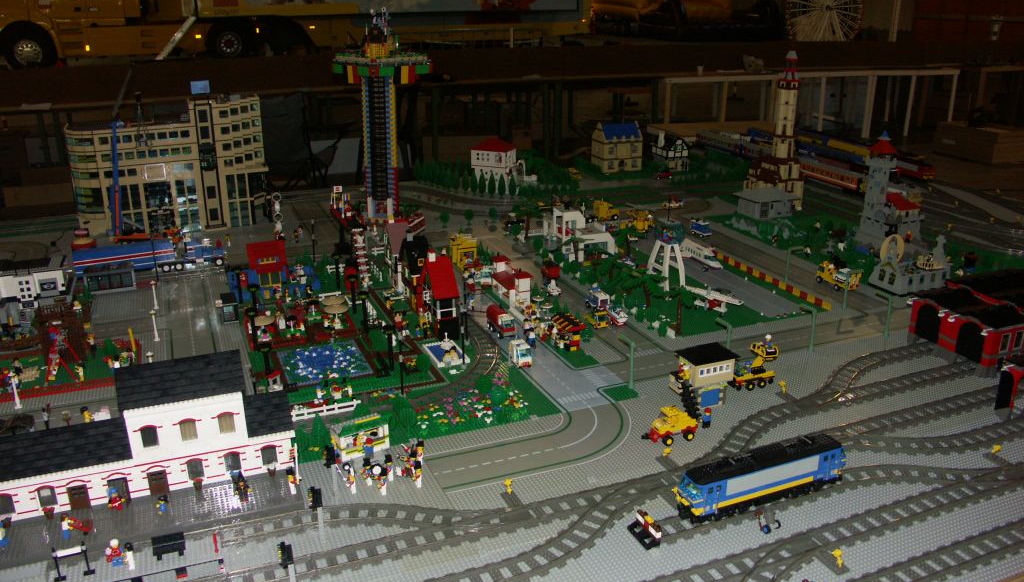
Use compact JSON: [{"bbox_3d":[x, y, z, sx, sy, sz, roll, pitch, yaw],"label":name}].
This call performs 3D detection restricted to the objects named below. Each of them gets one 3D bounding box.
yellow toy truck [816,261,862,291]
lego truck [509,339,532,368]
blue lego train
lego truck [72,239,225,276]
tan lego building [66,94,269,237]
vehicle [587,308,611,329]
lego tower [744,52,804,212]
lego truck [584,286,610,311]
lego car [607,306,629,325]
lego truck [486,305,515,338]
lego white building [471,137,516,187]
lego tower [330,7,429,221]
[{"bbox_3d":[0.974,-0.039,2.492,0.050,0.056,0.126,-8,20,-21],"label":"yellow toy truck"},{"bbox_3d":[0.019,0.147,1.987,0.034,0.050,0.070,-8,20,-21],"label":"lego truck"},{"bbox_3d":[0.429,0.316,1.401,0.322,0.082,0.050,-8,20,-21],"label":"blue lego train"},{"bbox_3d":[-1.191,-0.106,2.720,0.488,0.088,0.060,-8,21,-21],"label":"lego truck"},{"bbox_3d":[-1.345,-0.504,3.267,0.720,0.500,0.264,-8,20,-21],"label":"tan lego building"},{"bbox_3d":[0.228,0.069,2.226,0.035,0.038,0.074,-8,20,-21],"label":"vehicle"},{"bbox_3d":[1.105,-0.659,3.397,0.168,0.650,0.168,-13,22,-31],"label":"lego tower"},{"bbox_3d":[0.241,0.023,2.332,0.038,0.055,0.074,-8,20,-21],"label":"lego truck"},{"bbox_3d":[0.279,0.066,2.239,0.038,0.034,0.078,-6,20,-16],"label":"lego car"},{"bbox_3d":[-0.032,0.080,2.180,0.044,0.053,0.106,-8,20,-21],"label":"lego truck"},{"bbox_3d":[-0.087,-0.568,3.761,0.180,0.250,0.112,8,21,24],"label":"lego white building"},{"bbox_3d":[-0.529,-0.713,3.349,0.352,0.810,0.352,-8,20,-21],"label":"lego tower"}]

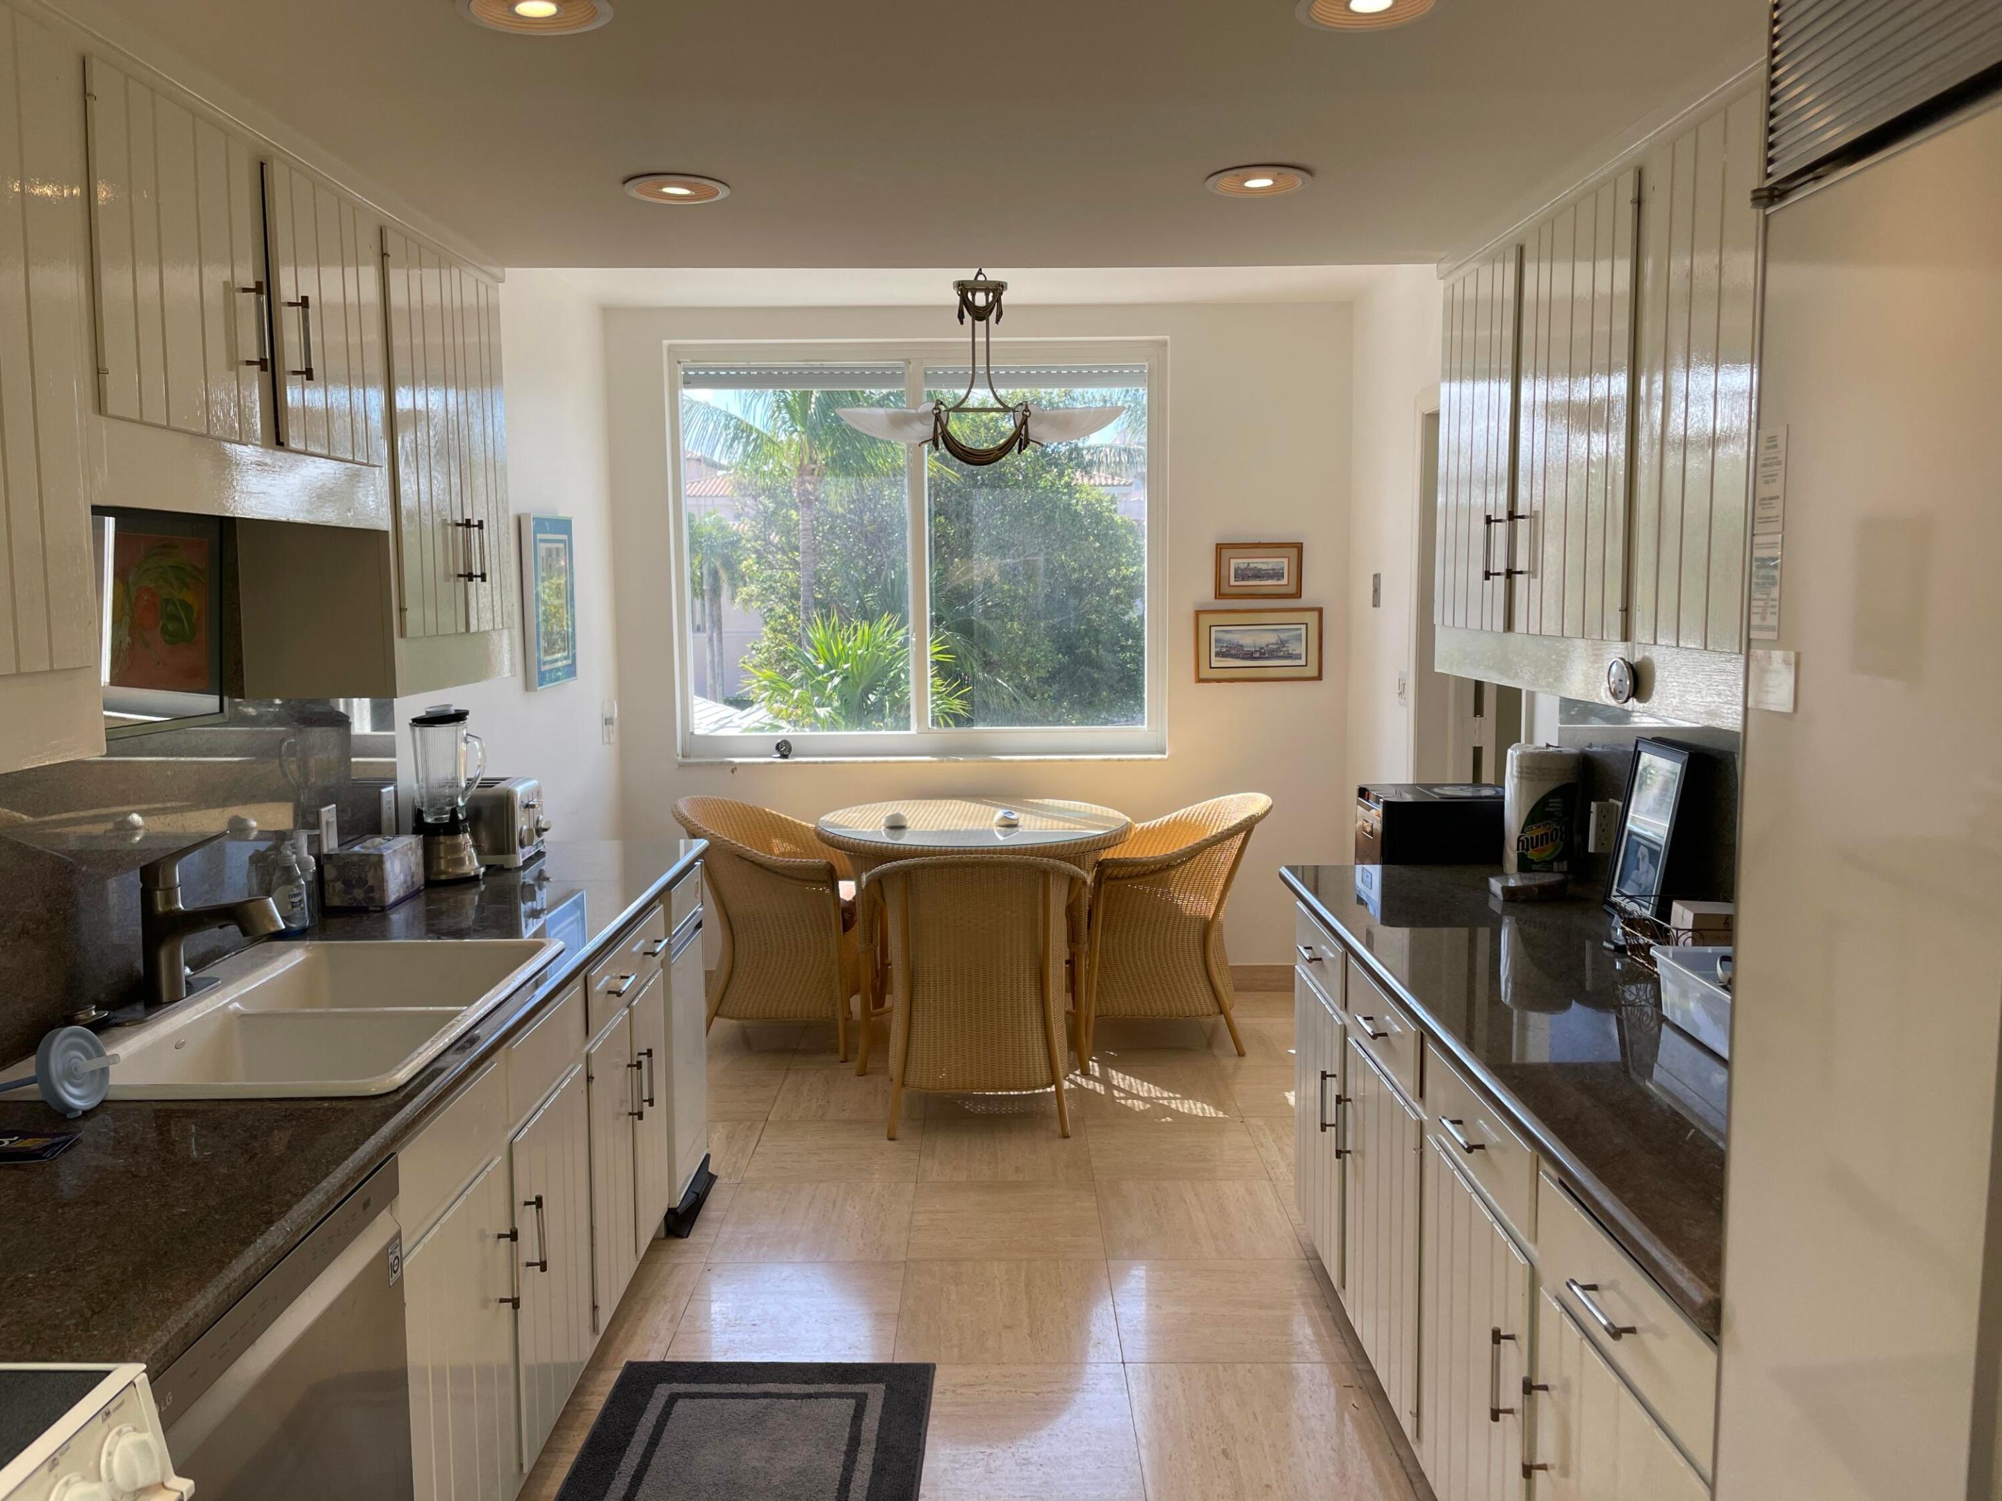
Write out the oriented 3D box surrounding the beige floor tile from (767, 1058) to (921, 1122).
[{"bbox_3d":[-0.446,1.052,4.577,0.456,0.012,0.456,0,6,0],"label":"beige floor tile"}]

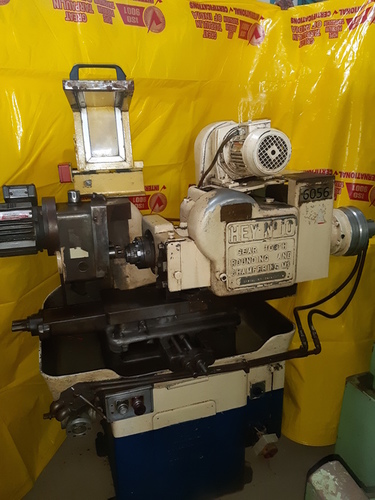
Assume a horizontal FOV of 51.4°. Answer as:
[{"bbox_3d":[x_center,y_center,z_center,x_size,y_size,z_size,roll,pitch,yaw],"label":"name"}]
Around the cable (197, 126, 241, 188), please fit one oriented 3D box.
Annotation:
[{"bbox_3d":[0.132,-0.387,1.639,0.188,0.231,0.070,-7,16,-16],"label":"cable"}]

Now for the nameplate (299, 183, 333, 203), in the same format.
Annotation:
[{"bbox_3d":[0.520,-0.231,1.577,0.154,0.067,0.005,-7,16,-16],"label":"nameplate"}]

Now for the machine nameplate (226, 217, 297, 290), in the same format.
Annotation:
[{"bbox_3d":[0.296,0.015,1.559,0.304,0.285,0.015,-7,16,-16],"label":"machine nameplate"}]

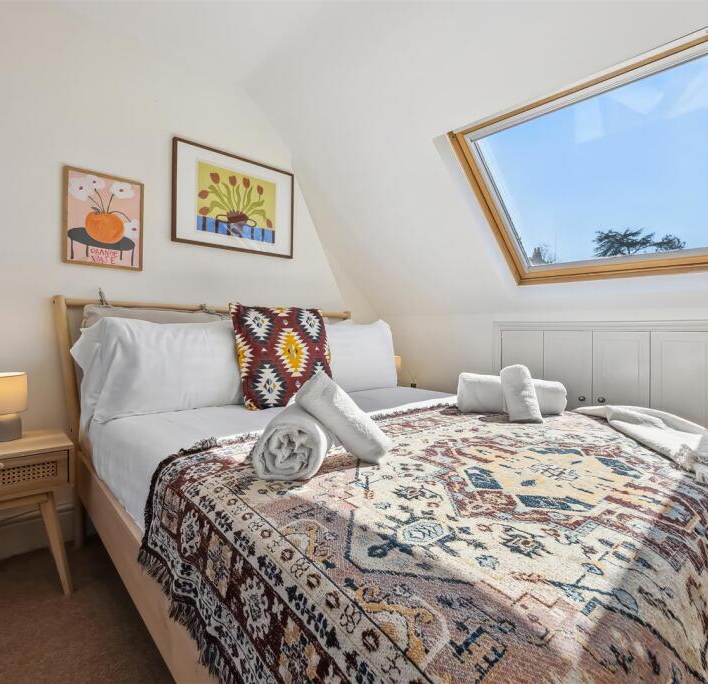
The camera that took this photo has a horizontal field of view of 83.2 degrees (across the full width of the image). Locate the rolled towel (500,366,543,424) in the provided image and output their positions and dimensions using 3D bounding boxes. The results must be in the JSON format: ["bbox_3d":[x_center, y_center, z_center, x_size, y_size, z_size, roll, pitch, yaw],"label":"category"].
[{"bbox_3d":[0.555,0.170,1.345,0.097,0.097,0.225,0,36,12],"label":"rolled towel"}]

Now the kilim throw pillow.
[{"bbox_3d":[-0.298,0.061,1.726,0.420,0.420,0.140,0,-18,-40],"label":"kilim throw pillow"}]

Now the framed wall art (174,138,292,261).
[{"bbox_3d":[-0.663,-0.787,2.286,0.720,0.535,0.025,0,0,-40],"label":"framed wall art"}]

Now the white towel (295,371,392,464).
[{"bbox_3d":[-0.024,0.172,0.900,0.225,0.097,0.097,42,5,6],"label":"white towel"}]

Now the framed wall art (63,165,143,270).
[{"bbox_3d":[-1.163,-0.560,1.862,0.318,0.428,0.025,0,0,-40],"label":"framed wall art"}]

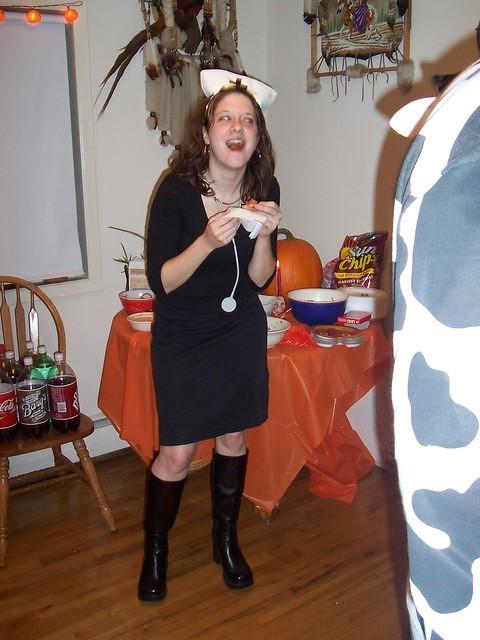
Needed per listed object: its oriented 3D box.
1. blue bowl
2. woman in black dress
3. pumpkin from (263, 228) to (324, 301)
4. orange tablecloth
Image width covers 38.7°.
[{"bbox_3d":[0.330,-0.060,2.921,0.245,0.107,0.245,0,16,0],"label":"blue bowl"},{"bbox_3d":[-0.100,0.085,2.225,0.470,1.700,0.430,-6,17,-21],"label":"woman in black dress"},{"bbox_3d":[0.221,-0.266,3.248,0.345,0.325,0.345,0,16,0],"label":"pumpkin"},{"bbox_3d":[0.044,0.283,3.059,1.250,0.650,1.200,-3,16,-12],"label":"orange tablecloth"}]

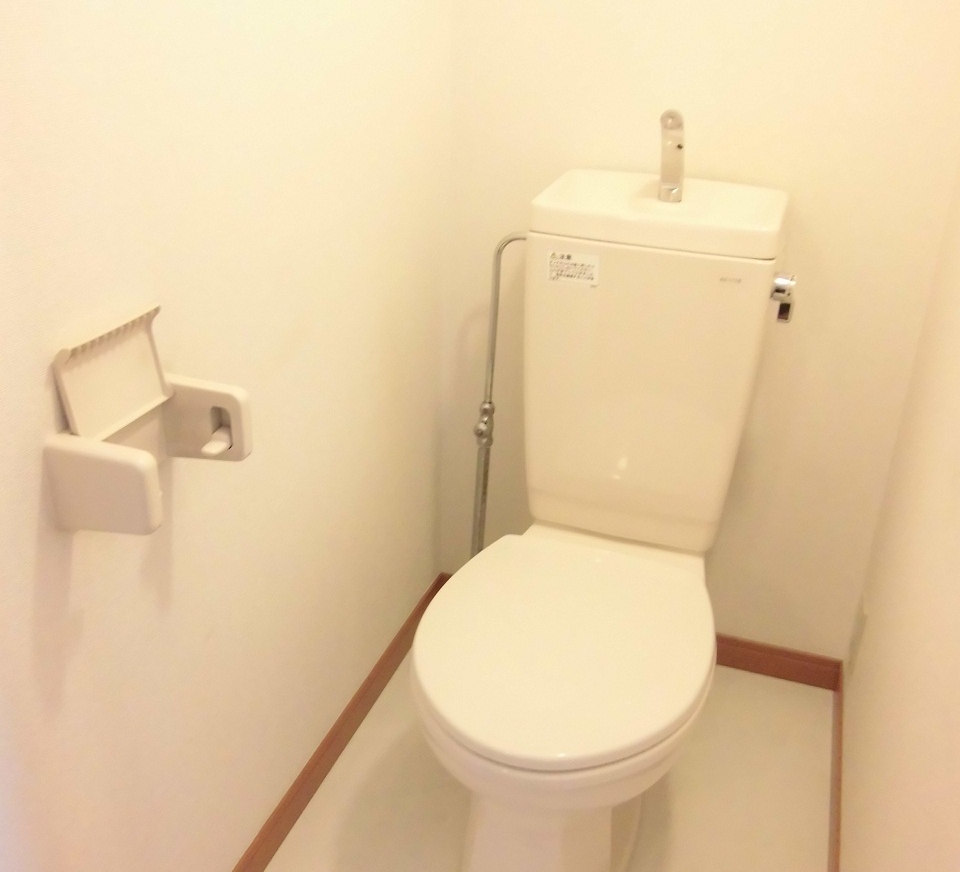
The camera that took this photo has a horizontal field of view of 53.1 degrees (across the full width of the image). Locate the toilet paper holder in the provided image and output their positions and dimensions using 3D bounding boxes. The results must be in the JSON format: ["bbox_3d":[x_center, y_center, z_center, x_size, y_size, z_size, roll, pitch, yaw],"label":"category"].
[{"bbox_3d":[-0.303,-0.024,0.888,0.090,0.170,0.179,10,27,17],"label":"toilet paper holder"}]

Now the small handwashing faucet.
[{"bbox_3d":[0.272,-0.391,1.351,0.032,0.124,0.070,10,27,17],"label":"small handwashing faucet"}]

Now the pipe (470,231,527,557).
[{"bbox_3d":[0.034,0.049,1.650,0.108,0.811,0.038,10,27,17],"label":"pipe"}]

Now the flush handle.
[{"bbox_3d":[0.419,-0.191,1.331,0.039,0.065,0.047,10,27,17],"label":"flush handle"}]

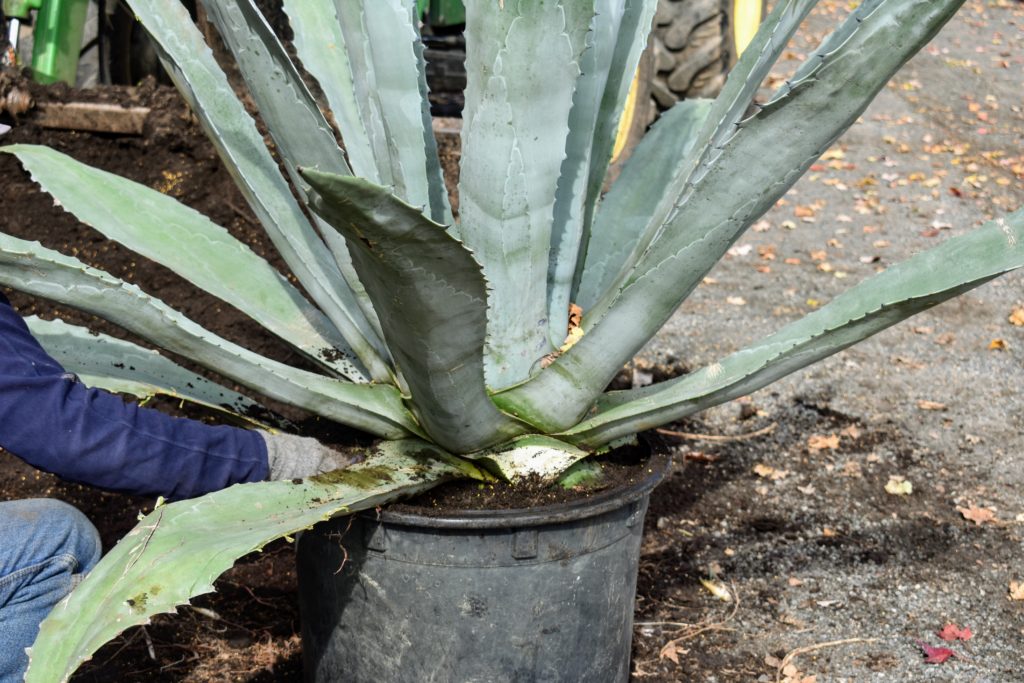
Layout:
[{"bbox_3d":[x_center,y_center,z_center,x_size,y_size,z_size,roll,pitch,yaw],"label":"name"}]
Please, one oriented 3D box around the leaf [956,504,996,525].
[{"bbox_3d":[0.991,0.369,4.187,0.085,0.020,0.070,4,15,14],"label":"leaf"}]

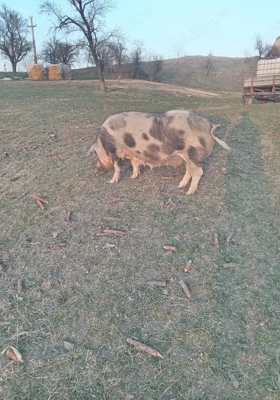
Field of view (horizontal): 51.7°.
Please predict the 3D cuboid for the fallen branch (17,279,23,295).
[{"bbox_3d":[-0.701,0.506,1.688,0.037,0.034,0.118,-8,24,-19],"label":"fallen branch"}]

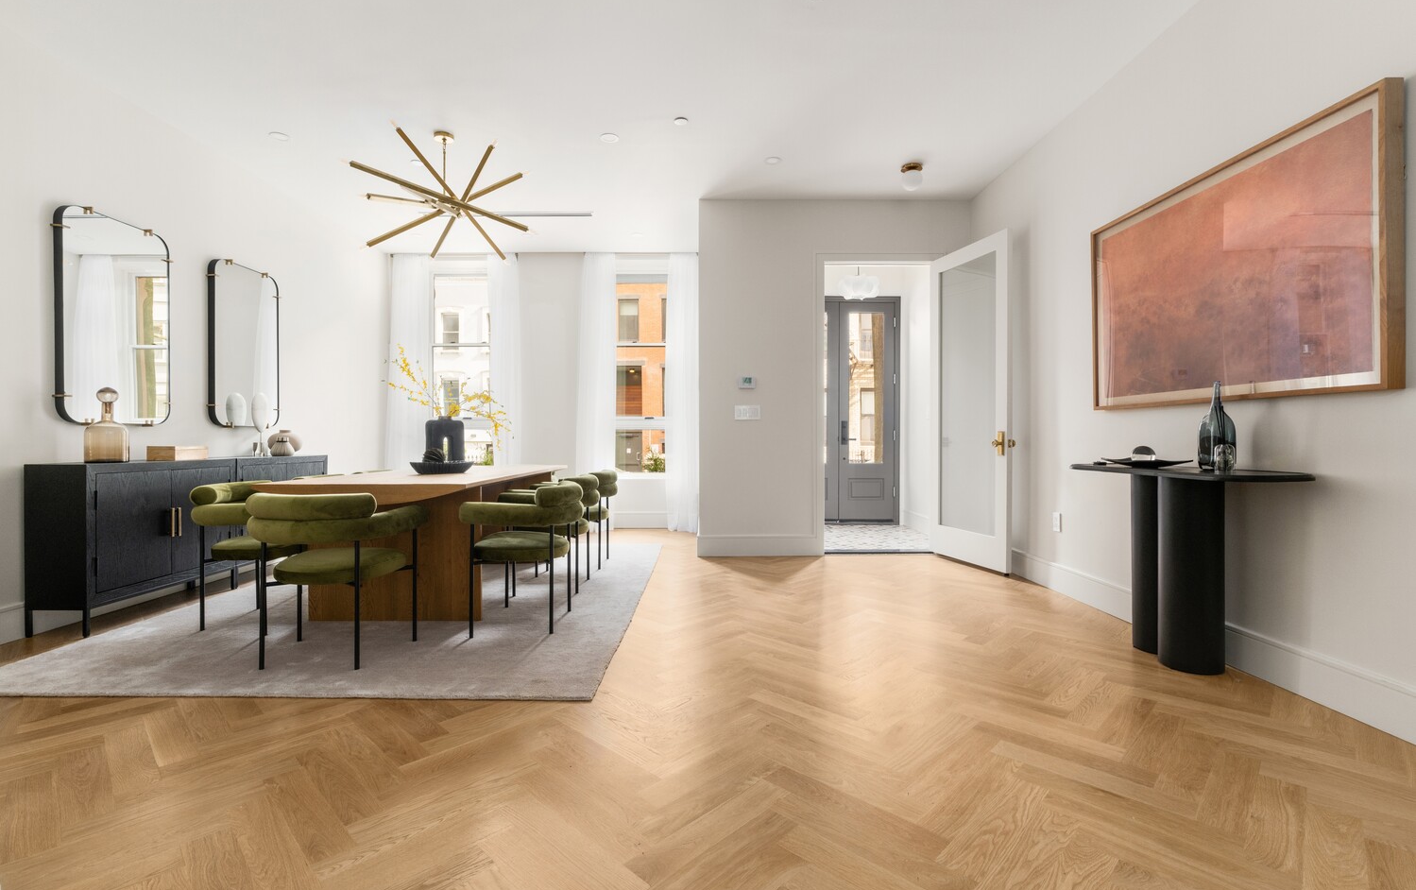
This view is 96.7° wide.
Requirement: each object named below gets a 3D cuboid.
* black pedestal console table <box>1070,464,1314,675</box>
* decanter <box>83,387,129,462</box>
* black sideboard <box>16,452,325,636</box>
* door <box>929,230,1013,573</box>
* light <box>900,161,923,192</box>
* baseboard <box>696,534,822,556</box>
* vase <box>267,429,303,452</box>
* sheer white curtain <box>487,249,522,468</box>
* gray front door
[{"bbox_3d":[2.051,0.531,2.814,0.424,0.845,1.084,0,1,-1],"label":"black pedestal console table"},{"bbox_3d":[-3.122,-0.104,3.270,0.170,0.385,0.170,0,0,-1],"label":"decanter"},{"bbox_3d":[-3.206,0.515,4.078,0.310,0.847,1.940,0,1,-1],"label":"black sideboard"},{"bbox_3d":[2.026,-0.312,4.909,0.049,2.447,0.842,0,1,-17],"label":"door"},{"bbox_3d":[1.461,-1.910,4.517,0.160,0.206,0.160,0,0,-1],"label":"light"},{"bbox_3d":[0.426,0.837,5.245,1.034,0.177,0.022,0,1,-1],"label":"baseboard"},{"bbox_3d":[-3.170,-0.017,4.720,0.214,0.197,0.214,0,0,-1],"label":"vase"},{"bbox_3d":[-2.129,-0.543,6.593,0.379,2.886,0.128,0,1,-1],"label":"sheer white curtain"},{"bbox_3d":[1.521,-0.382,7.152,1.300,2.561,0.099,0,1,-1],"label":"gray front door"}]

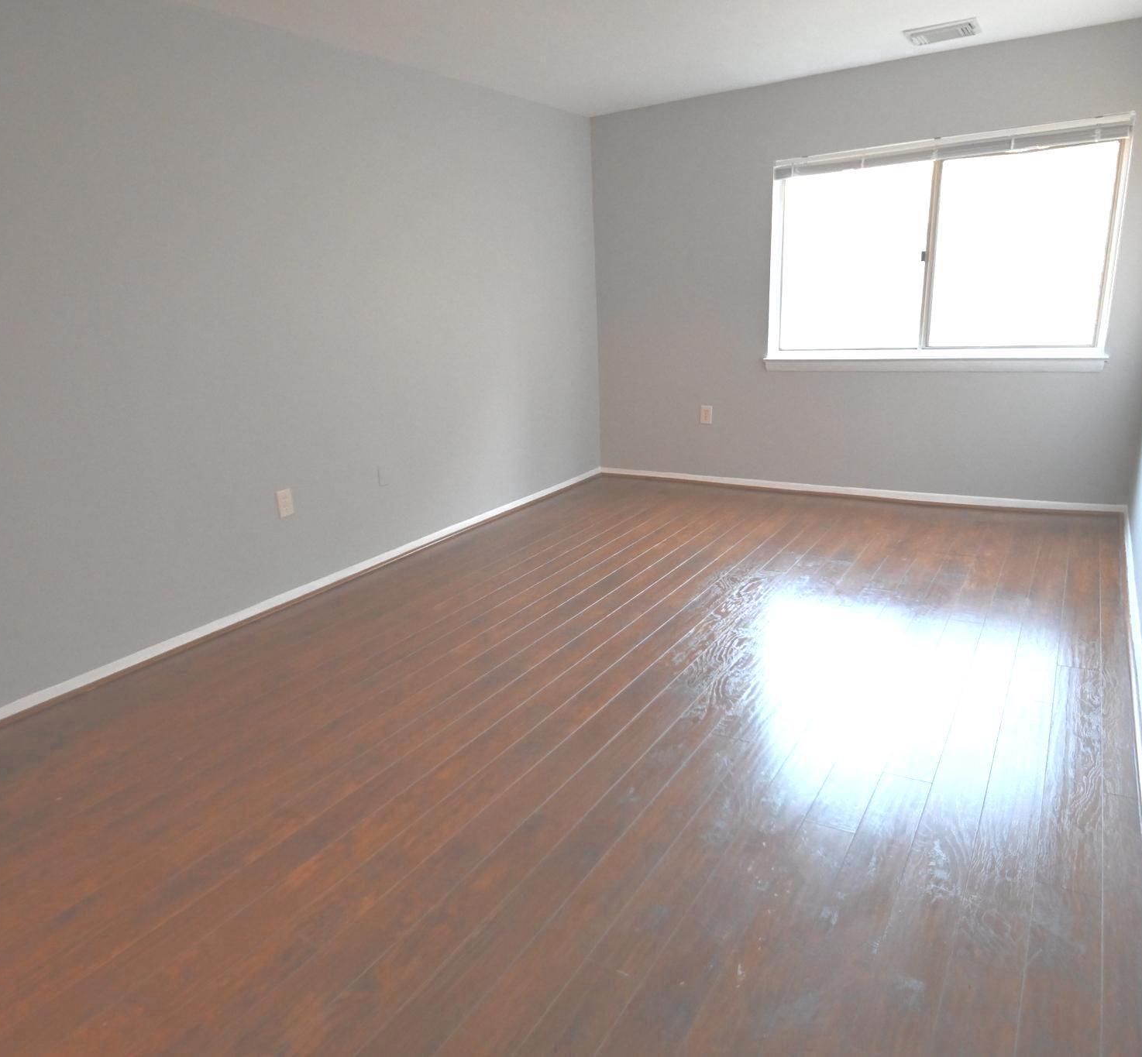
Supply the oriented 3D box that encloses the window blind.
[{"bbox_3d":[1.956,-2.038,4.037,1.743,0.100,0.045,7,20,30],"label":"window blind"}]

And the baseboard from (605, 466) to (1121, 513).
[{"bbox_3d":[1.619,-0.265,4.876,3.249,0.058,0.015,7,20,30],"label":"baseboard"}]

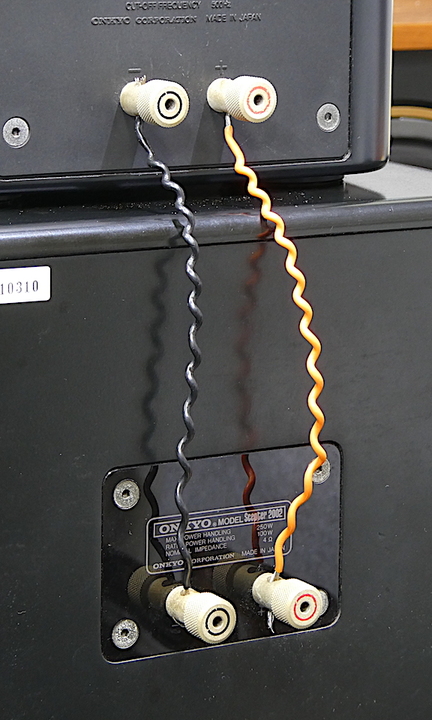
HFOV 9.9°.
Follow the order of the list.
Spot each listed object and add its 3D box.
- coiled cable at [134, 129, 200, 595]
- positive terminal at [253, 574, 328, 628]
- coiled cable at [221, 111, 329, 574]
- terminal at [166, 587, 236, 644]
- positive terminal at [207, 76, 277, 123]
[{"bbox_3d":[-0.022,-0.002,1.018,0.016,0.188,0.059,-6,12,-33],"label":"coiled cable"},{"bbox_3d":[0.030,0.100,1.041,0.019,0.019,0.027,-6,12,-33],"label":"positive terminal"},{"bbox_3d":[0.022,-0.005,1.040,0.016,0.189,0.071,-6,12,-33],"label":"coiled cable"},{"bbox_3d":[-0.006,0.104,1.017,0.019,0.019,0.027,-6,12,-33],"label":"terminal"},{"bbox_3d":[0.011,-0.110,1.048,0.019,0.019,0.027,-6,12,-33],"label":"positive terminal"}]

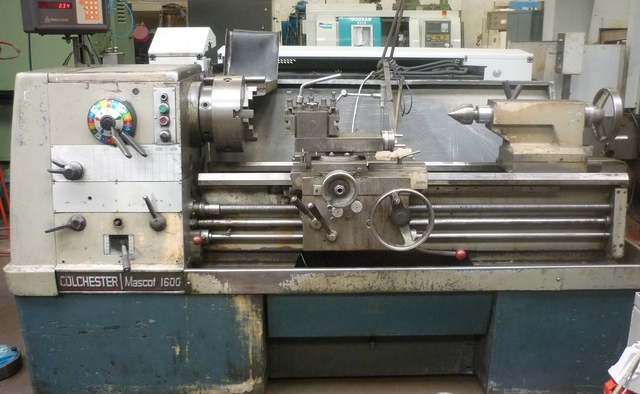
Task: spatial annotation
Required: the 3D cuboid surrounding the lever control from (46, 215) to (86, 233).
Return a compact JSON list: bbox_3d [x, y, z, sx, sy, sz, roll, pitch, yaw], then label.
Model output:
[{"bbox_3d":[-0.950,0.106,2.275,0.145,0.063,0.068,0,13,0],"label":"lever control"}]

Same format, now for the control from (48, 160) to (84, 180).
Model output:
[{"bbox_3d":[-0.944,-0.093,2.254,0.122,0.074,0.075,0,13,0],"label":"control"}]

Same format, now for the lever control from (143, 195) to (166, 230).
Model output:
[{"bbox_3d":[-0.617,0.066,2.270,0.076,0.145,0.070,0,13,0],"label":"lever control"}]

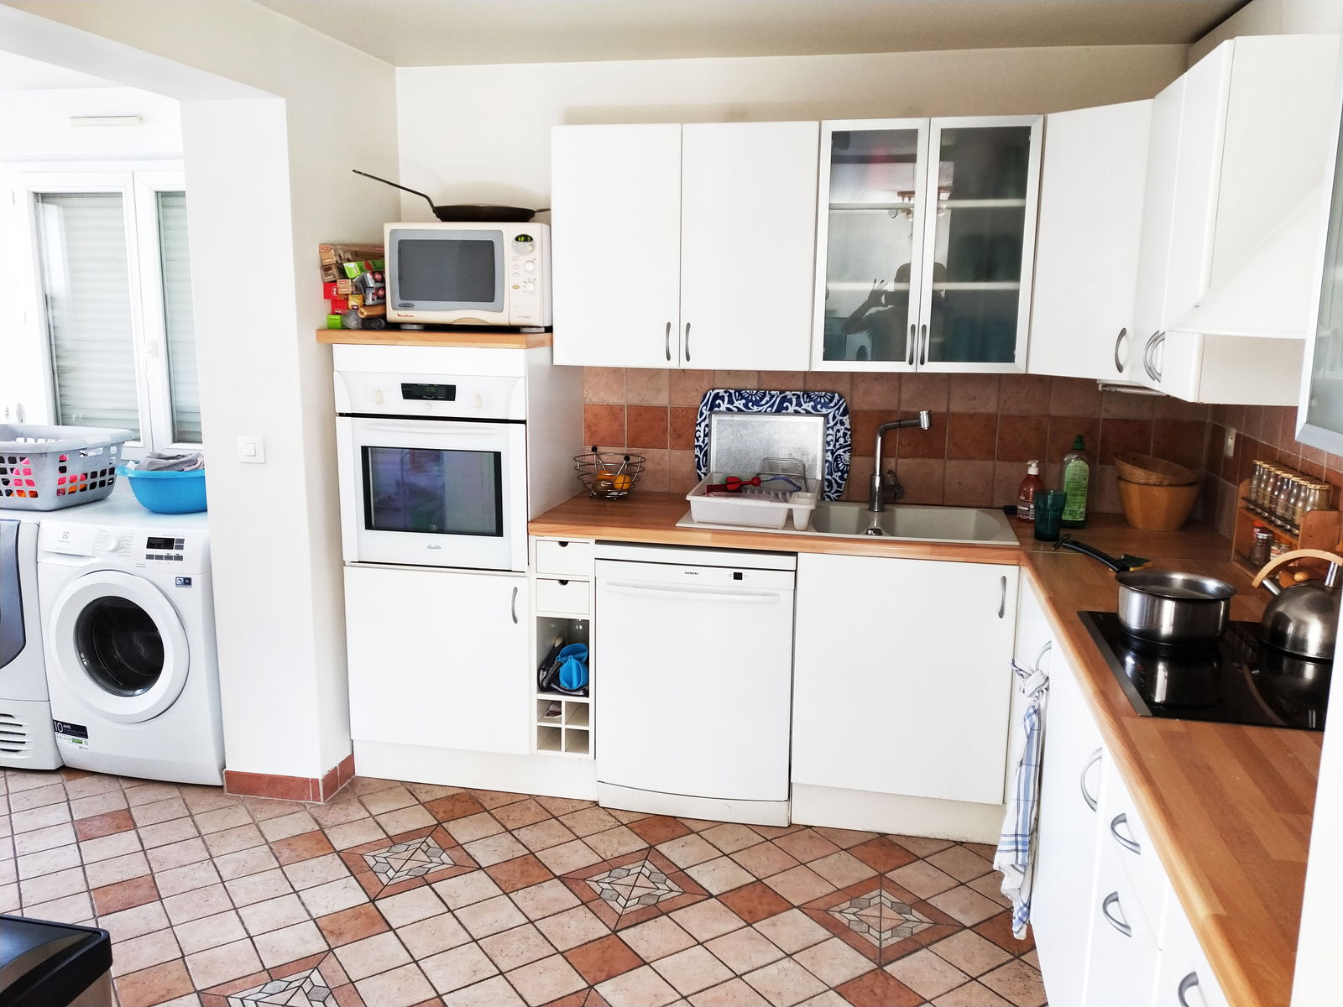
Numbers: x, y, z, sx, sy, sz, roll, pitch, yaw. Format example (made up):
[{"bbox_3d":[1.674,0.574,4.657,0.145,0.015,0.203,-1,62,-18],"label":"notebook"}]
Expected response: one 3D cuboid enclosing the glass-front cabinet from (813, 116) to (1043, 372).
[{"bbox_3d":[0.751,-0.759,2.722,0.600,0.700,0.380,3,11,10],"label":"glass-front cabinet"}]

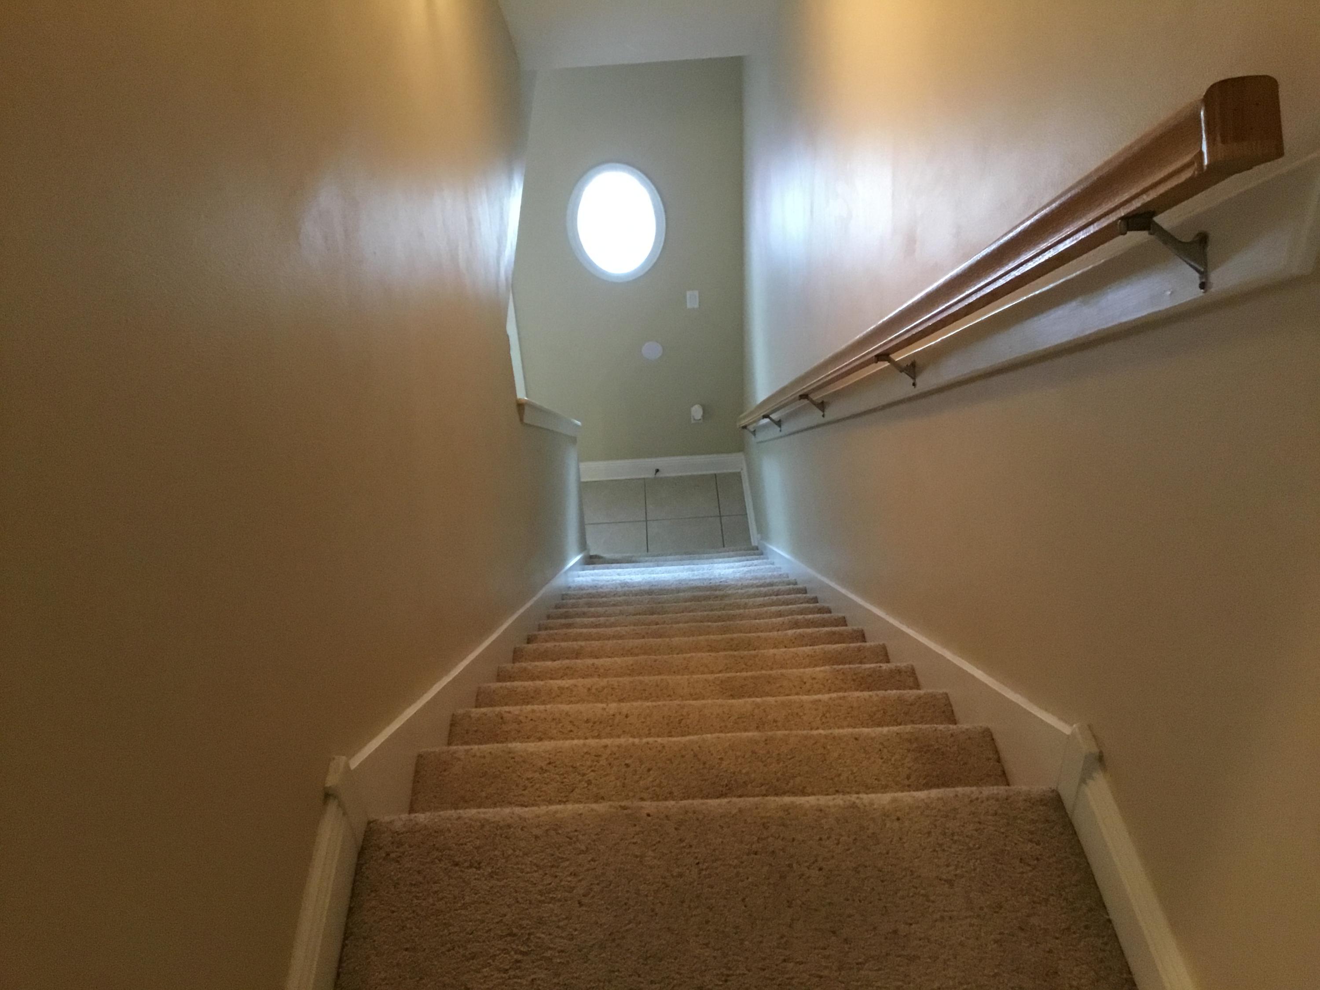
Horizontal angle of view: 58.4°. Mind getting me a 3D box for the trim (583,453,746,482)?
[{"bbox_3d":[0.010,-0.179,7.534,1.045,0.153,0.020,-3,39,0],"label":"trim"}]

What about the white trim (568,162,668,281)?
[{"bbox_3d":[-0.236,-1.489,6.480,0.533,0.693,0.070,-3,39,0],"label":"white trim"}]

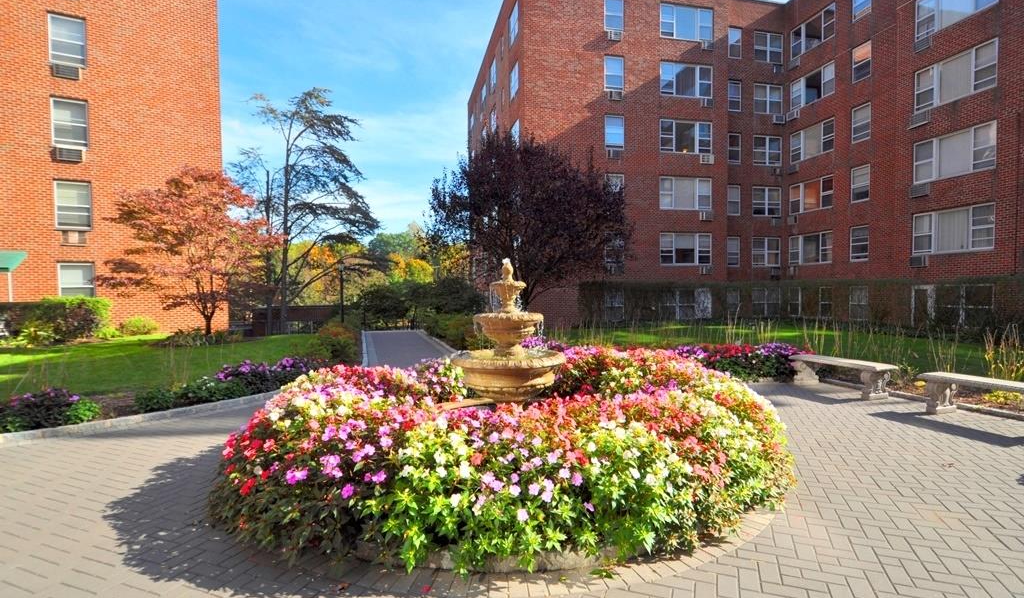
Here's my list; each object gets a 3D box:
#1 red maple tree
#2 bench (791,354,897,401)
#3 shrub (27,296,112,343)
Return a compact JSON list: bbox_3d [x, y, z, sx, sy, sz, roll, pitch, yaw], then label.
[{"bbox_3d":[-10.071,-1.420,14.119,4.600,5.350,4.400,-2,2,-35],"label":"red maple tree"},{"bbox_3d":[4.982,1.163,6.929,0.420,0.420,1.400,-1,1,-15],"label":"bench"},{"bbox_3d":[-13.393,0.584,13.812,1.950,1.420,1.400,-2,1,-29],"label":"shrub"}]

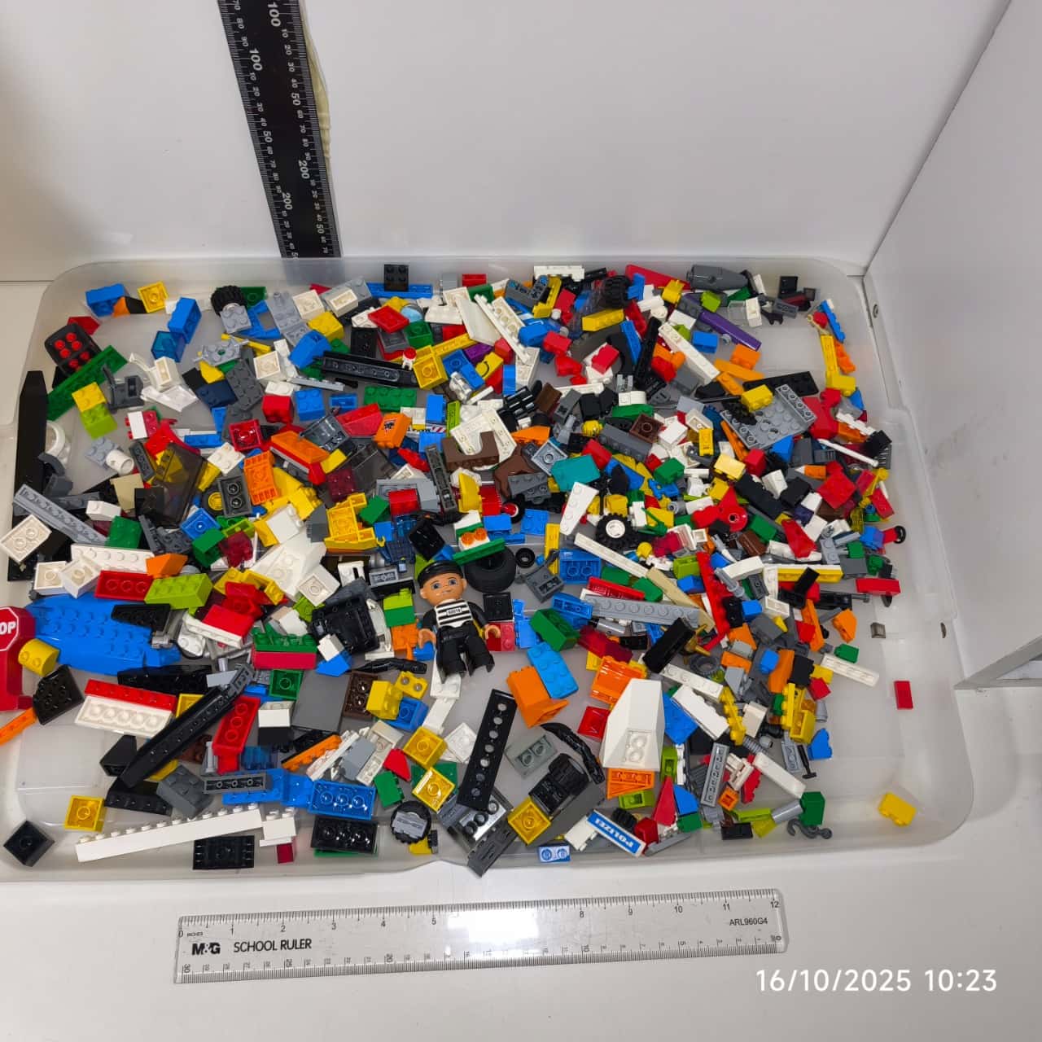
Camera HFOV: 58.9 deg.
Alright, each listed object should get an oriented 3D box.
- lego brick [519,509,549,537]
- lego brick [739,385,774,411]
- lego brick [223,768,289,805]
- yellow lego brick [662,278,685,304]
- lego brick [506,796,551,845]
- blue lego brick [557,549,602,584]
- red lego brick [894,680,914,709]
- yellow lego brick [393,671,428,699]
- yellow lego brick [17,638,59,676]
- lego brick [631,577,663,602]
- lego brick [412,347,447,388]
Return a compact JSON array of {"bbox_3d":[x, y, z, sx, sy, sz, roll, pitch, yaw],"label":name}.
[{"bbox_3d":[0.009,0.001,0.562,0.016,0.005,0.016,5,67,14],"label":"lego brick"},{"bbox_3d":[0.151,-0.078,0.589,0.016,0.008,0.011,-25,57,-3],"label":"lego brick"},{"bbox_3d":[-0.142,0.141,0.492,0.032,0.011,0.016,-1,64,-5],"label":"lego brick"},{"bbox_3d":[0.104,-0.156,0.627,0.011,0.008,0.016,23,40,8],"label":"yellow lego brick"},{"bbox_3d":[0.004,0.157,0.485,0.016,0.011,0.016,-42,88,-6],"label":"lego brick"},{"bbox_3d":[0.035,0.026,0.532,0.024,0.016,0.011,-1,31,9],"label":"blue lego brick"},{"bbox_3d":[0.216,0.099,0.521,0.008,0.003,0.016,1,74,-3],"label":"red lego brick"},{"bbox_3d":[-0.060,0.090,0.508,0.016,0.008,0.011,23,88,-5],"label":"yellow lego brick"},{"bbox_3d":[-0.270,0.077,0.515,0.016,0.011,0.016,23,91,7],"label":"yellow lego brick"},{"bbox_3d":[0.074,0.042,0.550,0.016,0.008,0.011,36,67,15],"label":"lego brick"},{"bbox_3d":[-0.056,-0.092,0.575,0.016,0.011,0.016,-23,81,19],"label":"lego brick"}]

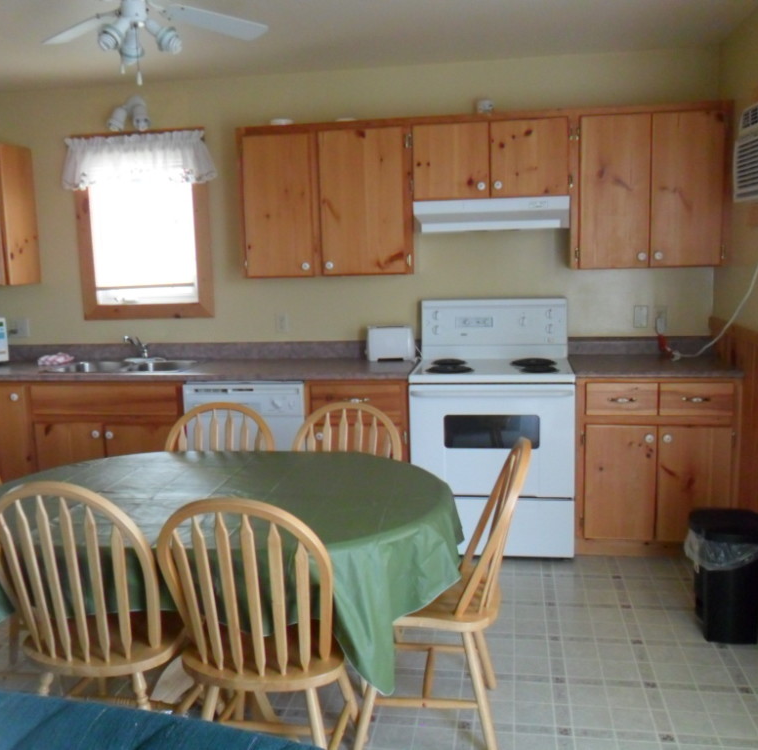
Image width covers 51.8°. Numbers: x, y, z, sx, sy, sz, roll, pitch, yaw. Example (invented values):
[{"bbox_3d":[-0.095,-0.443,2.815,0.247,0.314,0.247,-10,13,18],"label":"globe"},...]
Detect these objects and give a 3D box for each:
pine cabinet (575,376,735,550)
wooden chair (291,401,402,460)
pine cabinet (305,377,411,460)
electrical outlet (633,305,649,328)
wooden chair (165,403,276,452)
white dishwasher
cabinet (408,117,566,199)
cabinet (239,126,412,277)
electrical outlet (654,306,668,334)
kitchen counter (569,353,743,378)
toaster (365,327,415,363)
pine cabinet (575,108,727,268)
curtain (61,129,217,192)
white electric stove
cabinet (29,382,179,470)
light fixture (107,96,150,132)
[{"bbox_3d":[1.357,0.392,3.975,0.722,0.847,0.592,0,9,10],"label":"pine cabinet"},{"bbox_3d":[-0.164,0.573,2.878,0.460,0.900,0.500,0,7,10],"label":"wooden chair"},{"bbox_3d":[-0.056,0.399,4.218,0.523,0.845,0.592,0,9,10],"label":"pine cabinet"},{"bbox_3d":[1.405,-0.310,4.176,0.077,0.121,0.012,0,9,10],"label":"electrical outlet"},{"bbox_3d":[-0.666,0.576,2.968,0.460,0.900,0.500,0,7,10],"label":"wooden chair"},{"bbox_3d":[-0.629,0.403,4.307,0.635,0.845,0.592,0,9,10],"label":"white dishwasher"},{"bbox_3d":[0.578,-1.105,4.033,0.776,0.395,0.326,0,9,10],"label":"cabinet"},{"bbox_3d":[-0.251,-0.924,4.192,0.920,0.775,0.335,0,7,10],"label":"cabinet"},{"bbox_3d":[1.503,-0.294,4.152,0.068,0.142,0.030,0,9,10],"label":"electrical outlet"},{"bbox_3d":[1.336,-0.032,3.872,0.740,0.044,0.635,0,7,10],"label":"kitchen counter"},{"bbox_3d":[0.078,-0.176,4.317,0.260,0.185,0.160,0,9,10],"label":"toaster"},{"bbox_3d":[1.326,-0.923,3.912,0.717,0.765,0.335,0,7,10],"label":"pine cabinet"},{"bbox_3d":[-1.400,-1.239,4.477,0.930,0.295,0.090,0,7,10],"label":"curtain"},{"bbox_3d":[0.587,0.242,4.012,0.763,1.218,0.720,0,9,10],"label":"white electric stove"},{"bbox_3d":[-1.373,0.427,4.429,0.865,0.870,0.605,0,7,10],"label":"cabinet"},{"bbox_3d":[-1.430,-1.481,4.428,0.240,0.190,0.145,0,7,10],"label":"light fixture"}]

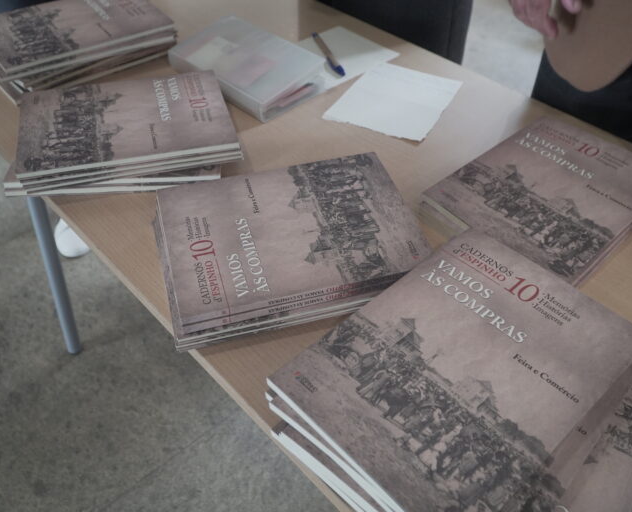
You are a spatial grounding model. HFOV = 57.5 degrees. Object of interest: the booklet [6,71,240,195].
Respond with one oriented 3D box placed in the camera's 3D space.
[{"bbox_3d":[-0.260,-0.168,0.778,0.280,0.035,0.210,-12,47,-12],"label":"booklet"}]

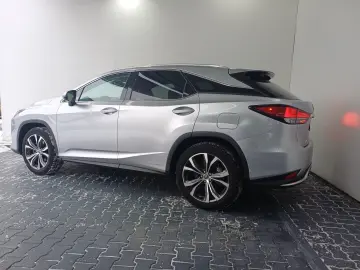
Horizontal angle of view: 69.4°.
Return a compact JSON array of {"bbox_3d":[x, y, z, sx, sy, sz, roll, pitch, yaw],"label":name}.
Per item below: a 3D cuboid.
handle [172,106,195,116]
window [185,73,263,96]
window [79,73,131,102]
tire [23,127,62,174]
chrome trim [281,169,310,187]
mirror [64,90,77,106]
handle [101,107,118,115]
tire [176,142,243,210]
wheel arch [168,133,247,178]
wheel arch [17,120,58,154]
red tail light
[{"bbox_3d":[0.047,-0.276,2.979,0.270,0.090,0.060,5,7,24],"label":"handle"},{"bbox_3d":[0.442,-0.602,2.997,0.940,0.310,0.080,4,-18,18],"label":"window"},{"bbox_3d":[-1.082,-0.680,3.654,0.800,0.440,0.070,5,-18,24],"label":"window"},{"bbox_3d":[-2.207,0.248,4.193,0.765,0.765,0.250,5,7,24],"label":"tire"},{"bbox_3d":[1.231,0.434,2.773,0.270,0.170,0.330,5,7,24],"label":"chrome trim"},{"bbox_3d":[-1.510,-0.510,3.581,0.120,0.200,0.180,5,7,24],"label":"mirror"},{"bbox_3d":[-0.922,-0.321,3.444,0.270,0.090,0.060,5,7,24],"label":"handle"},{"bbox_3d":[0.326,0.468,3.045,0.765,0.765,0.250,5,7,24],"label":"tire"},{"bbox_3d":[0.302,0.211,2.937,1.000,0.530,0.120,5,7,24],"label":"wheel arch"},{"bbox_3d":[-2.217,0.007,4.080,0.930,0.510,0.120,5,7,24],"label":"wheel arch"},{"bbox_3d":[1.068,-0.226,2.762,0.600,0.210,0.400,5,7,24],"label":"red tail light"}]

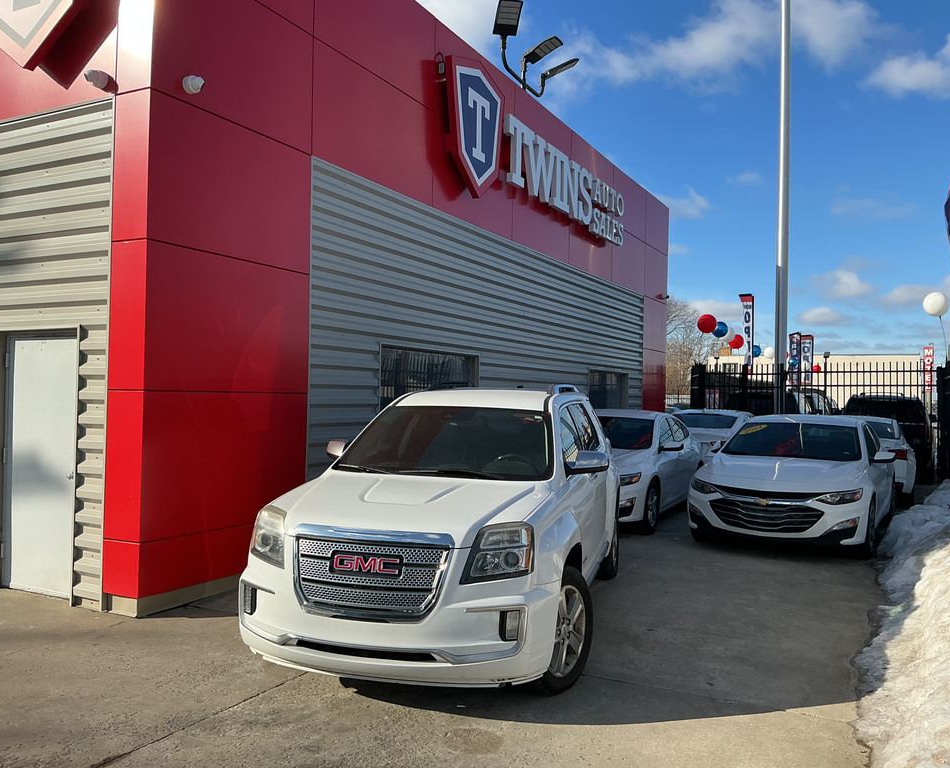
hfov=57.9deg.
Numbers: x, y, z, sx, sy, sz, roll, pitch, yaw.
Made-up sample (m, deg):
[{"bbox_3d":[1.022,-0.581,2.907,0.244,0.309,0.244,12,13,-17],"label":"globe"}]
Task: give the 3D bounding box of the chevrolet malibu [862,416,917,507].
[{"bbox_3d":[6.809,1.247,15.333,1.860,1.460,4.930,0,-1,27],"label":"chevrolet malibu"}]

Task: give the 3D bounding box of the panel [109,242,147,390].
[{"bbox_3d":[-2.490,-0.496,6.220,0.360,1.080,0.060,1,-1,27],"label":"panel"}]

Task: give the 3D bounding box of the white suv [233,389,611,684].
[{"bbox_3d":[0.015,0.895,6.486,1.860,1.700,4.700,1,-1,15],"label":"white suv"}]

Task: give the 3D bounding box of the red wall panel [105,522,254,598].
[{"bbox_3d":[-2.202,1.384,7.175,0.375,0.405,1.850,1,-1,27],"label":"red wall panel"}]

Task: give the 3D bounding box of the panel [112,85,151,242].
[{"bbox_3d":[-2.471,-1.575,6.239,0.360,1.080,0.060,1,-1,27],"label":"panel"}]

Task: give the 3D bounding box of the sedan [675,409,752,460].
[{"bbox_3d":[4.670,1.223,16.600,1.840,1.460,4.850,1,-1,26],"label":"sedan"}]

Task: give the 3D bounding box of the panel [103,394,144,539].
[{"bbox_3d":[-2.592,0.606,6.384,0.375,1.110,0.050,1,-1,27],"label":"panel"}]

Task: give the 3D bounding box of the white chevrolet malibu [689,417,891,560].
[{"bbox_3d":[4.201,1.130,10.804,1.860,1.460,4.930,0,-1,30],"label":"white chevrolet malibu"}]

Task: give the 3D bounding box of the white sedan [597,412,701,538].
[{"bbox_3d":[2.000,1.095,11.950,1.855,1.460,4.920,1,-1,26],"label":"white sedan"}]

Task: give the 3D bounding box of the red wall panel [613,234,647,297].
[{"bbox_3d":[2.975,-2.372,16.665,0.060,1.090,2.180,1,-1,27],"label":"red wall panel"}]

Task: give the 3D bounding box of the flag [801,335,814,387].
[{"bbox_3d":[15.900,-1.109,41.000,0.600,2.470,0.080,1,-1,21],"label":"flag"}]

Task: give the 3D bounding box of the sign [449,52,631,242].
[{"bbox_3d":[1.145,-3.018,12.720,0.200,1.650,6.600,1,-1,27],"label":"sign"}]

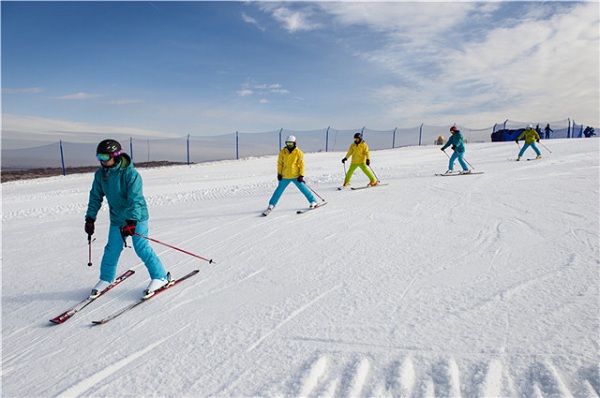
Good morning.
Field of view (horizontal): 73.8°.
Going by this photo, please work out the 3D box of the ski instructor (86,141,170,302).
[{"bbox_3d":[-1.731,0.189,4.093,0.700,1.590,0.600,3,9,21],"label":"ski instructor"}]

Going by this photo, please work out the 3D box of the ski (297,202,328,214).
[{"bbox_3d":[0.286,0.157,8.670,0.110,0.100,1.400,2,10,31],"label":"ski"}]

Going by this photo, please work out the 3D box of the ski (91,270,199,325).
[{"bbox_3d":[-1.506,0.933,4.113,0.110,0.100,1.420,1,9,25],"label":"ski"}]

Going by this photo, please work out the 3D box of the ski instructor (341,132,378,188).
[{"bbox_3d":[1.807,-1.239,12.358,0.920,1.590,0.600,5,10,29],"label":"ski instructor"}]

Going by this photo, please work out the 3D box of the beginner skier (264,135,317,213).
[{"bbox_3d":[-0.198,-0.617,8.902,1.050,1.590,0.600,2,9,14],"label":"beginner skier"}]

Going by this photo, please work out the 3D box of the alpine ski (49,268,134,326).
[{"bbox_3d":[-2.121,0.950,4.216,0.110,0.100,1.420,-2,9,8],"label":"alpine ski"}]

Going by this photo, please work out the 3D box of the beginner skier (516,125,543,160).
[{"bbox_3d":[10.821,-2.685,18.838,0.900,1.590,0.600,6,10,33],"label":"beginner skier"}]

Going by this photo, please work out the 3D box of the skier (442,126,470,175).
[{"bbox_3d":[5.521,-1.774,14.210,0.850,1.700,0.600,-3,9,-19],"label":"skier"}]

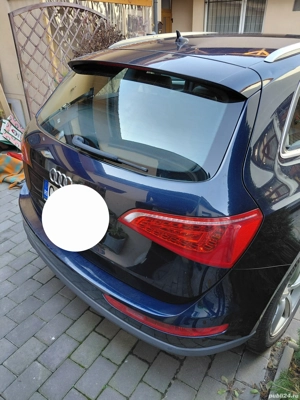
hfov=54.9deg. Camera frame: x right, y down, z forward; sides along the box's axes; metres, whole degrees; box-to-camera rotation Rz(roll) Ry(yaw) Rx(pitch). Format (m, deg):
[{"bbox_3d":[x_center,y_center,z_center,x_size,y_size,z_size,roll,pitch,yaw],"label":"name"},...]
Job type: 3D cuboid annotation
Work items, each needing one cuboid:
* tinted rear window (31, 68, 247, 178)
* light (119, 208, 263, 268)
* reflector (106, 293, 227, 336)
[{"bbox_3d":[-0.231,-0.431,1.439,1.340,0.460,0.140,27,-5,40],"label":"tinted rear window"},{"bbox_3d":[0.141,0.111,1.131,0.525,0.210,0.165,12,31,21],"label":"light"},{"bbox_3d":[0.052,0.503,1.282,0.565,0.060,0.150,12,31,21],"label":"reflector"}]

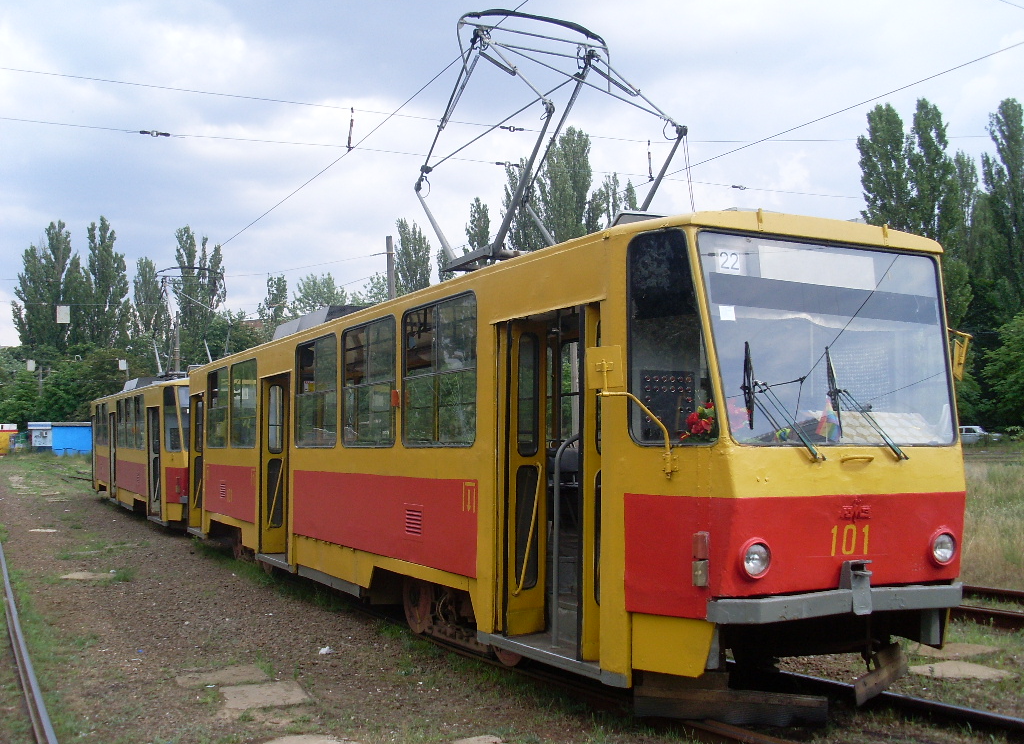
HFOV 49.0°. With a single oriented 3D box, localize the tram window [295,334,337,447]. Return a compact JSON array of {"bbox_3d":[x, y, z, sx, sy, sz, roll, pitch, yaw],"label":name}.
[{"bbox_3d":[-2.124,0.235,12.109,0.060,1.170,1.581,1,-4,-26],"label":"tram window"}]

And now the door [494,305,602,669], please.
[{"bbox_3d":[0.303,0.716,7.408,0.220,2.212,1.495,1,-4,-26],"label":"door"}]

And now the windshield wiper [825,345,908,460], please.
[{"bbox_3d":[2.055,0.174,6.501,0.500,0.650,0.090,1,-11,-26],"label":"windshield wiper"}]

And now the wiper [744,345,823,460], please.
[{"bbox_3d":[1.494,0.163,6.247,0.470,0.650,0.090,1,-11,-26],"label":"wiper"}]

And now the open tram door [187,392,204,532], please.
[{"bbox_3d":[-4.974,1.448,18.069,0.200,2.212,1.383,1,-4,-26],"label":"open tram door"}]

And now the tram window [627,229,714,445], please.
[{"bbox_3d":[0.872,-0.198,6.269,0.581,1.218,0.060,-4,-5,44],"label":"tram window"}]

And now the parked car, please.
[{"bbox_3d":[31.398,4.476,78.000,4.500,1.470,1.720,-3,-5,38],"label":"parked car"}]

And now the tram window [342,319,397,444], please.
[{"bbox_3d":[-1.364,0.129,10.569,0.060,1.170,1.531,1,-4,-26],"label":"tram window"}]

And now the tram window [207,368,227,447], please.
[{"bbox_3d":[-4.340,0.543,16.595,0.060,1.170,1.631,1,-4,-26],"label":"tram window"}]

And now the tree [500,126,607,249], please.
[{"bbox_3d":[2.945,-5.140,74.292,7.000,22.259,6.500,-1,-4,0],"label":"tree"}]

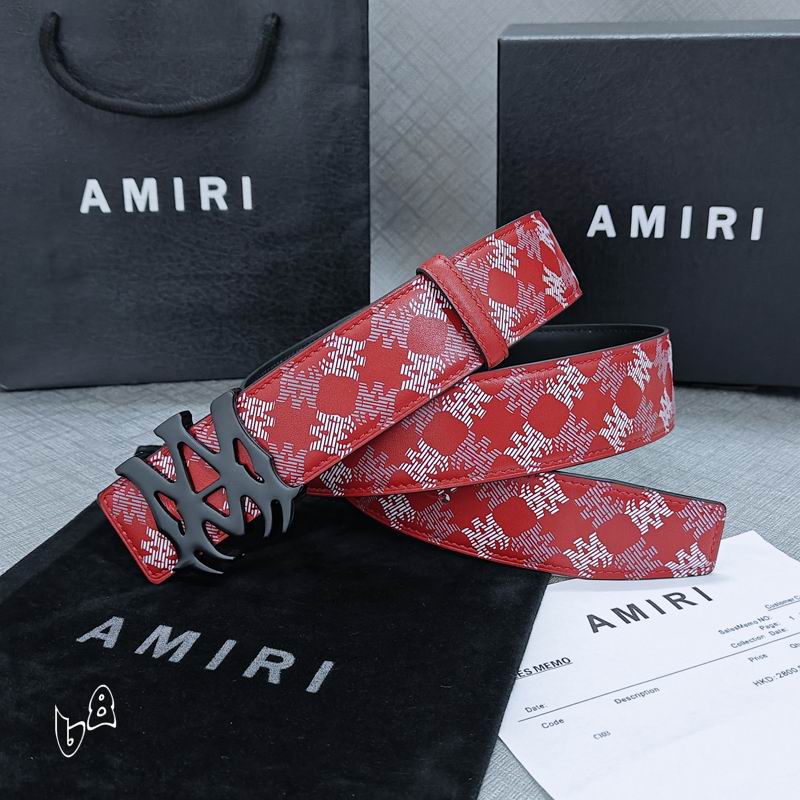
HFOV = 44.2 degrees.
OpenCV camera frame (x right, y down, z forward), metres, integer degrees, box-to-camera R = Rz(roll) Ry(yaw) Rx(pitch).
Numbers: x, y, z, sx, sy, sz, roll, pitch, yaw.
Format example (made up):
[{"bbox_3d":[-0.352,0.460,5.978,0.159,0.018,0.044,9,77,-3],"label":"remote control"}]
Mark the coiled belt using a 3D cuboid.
[{"bbox_3d":[0.004,-0.006,0.380,0.228,0.108,0.152,0,23,0],"label":"coiled belt"}]

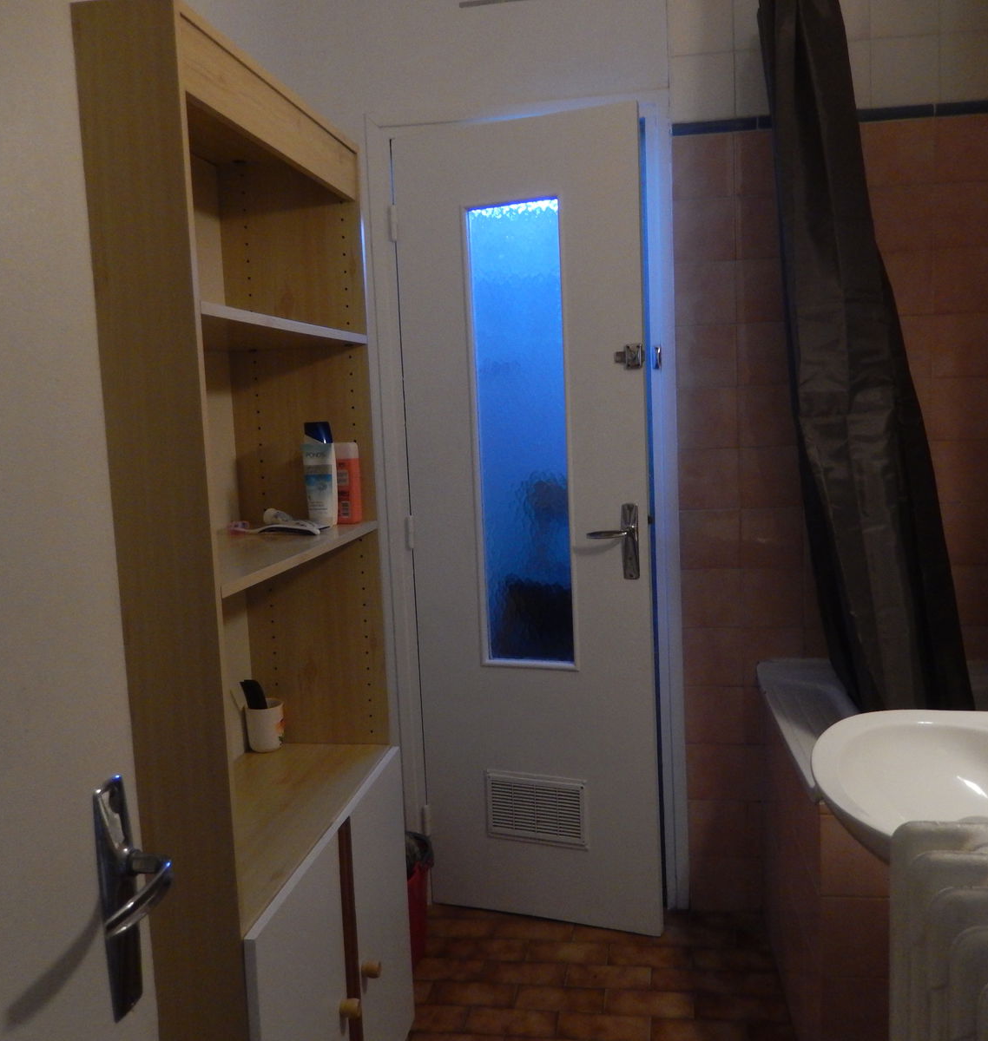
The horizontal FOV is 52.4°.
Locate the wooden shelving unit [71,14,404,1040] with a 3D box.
[{"bbox_3d":[-0.406,0.253,1.637,0.310,1.833,0.746,-1,6,9],"label":"wooden shelving unit"}]

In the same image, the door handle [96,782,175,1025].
[{"bbox_3d":[-0.283,0.300,0.749,0.055,0.187,0.110,-1,6,14],"label":"door handle"}]

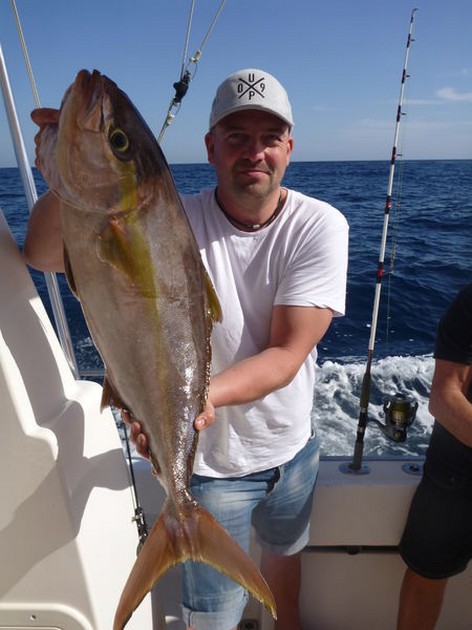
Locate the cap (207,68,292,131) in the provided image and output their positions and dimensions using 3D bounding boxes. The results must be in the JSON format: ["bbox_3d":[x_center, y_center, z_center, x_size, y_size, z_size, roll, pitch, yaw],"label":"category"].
[{"bbox_3d":[0.025,-0.431,1.035,0.178,0.135,0.265,-1,17,0],"label":"cap"}]

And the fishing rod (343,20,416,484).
[{"bbox_3d":[0.487,-0.071,1.490,0.185,1.440,0.130,2,17,-1],"label":"fishing rod"}]

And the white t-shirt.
[{"bbox_3d":[-0.005,0.026,1.208,0.530,0.660,0.310,-3,17,-8],"label":"white t-shirt"}]

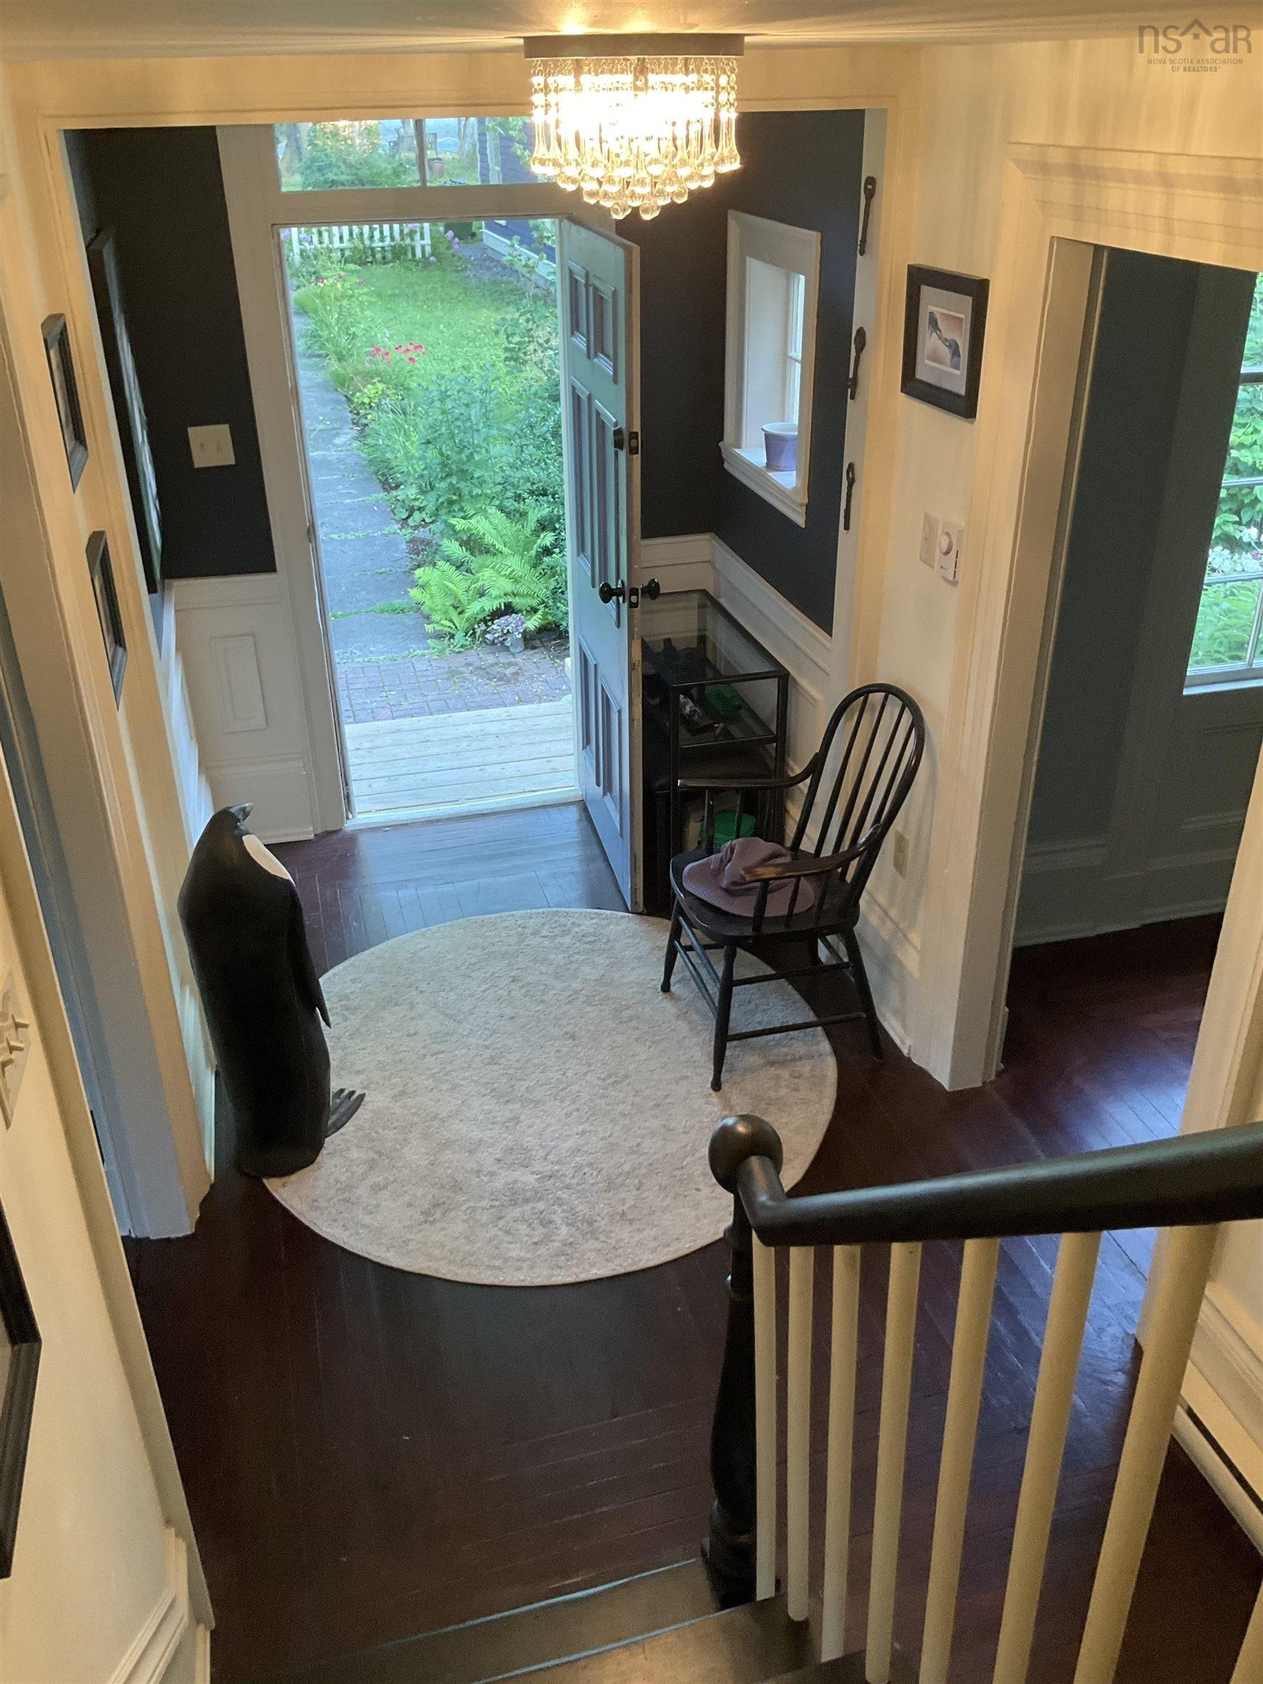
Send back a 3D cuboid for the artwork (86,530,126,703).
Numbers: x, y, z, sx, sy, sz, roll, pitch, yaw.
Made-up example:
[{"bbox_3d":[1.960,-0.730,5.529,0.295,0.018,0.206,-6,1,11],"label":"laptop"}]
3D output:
[{"bbox_3d":[-1.031,-0.434,2.774,0.027,0.260,0.360,-8,29,-13],"label":"artwork"}]

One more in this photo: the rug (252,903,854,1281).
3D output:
[{"bbox_3d":[-0.225,0.569,3.673,1.525,0.010,1.525,-1,28,0],"label":"rug"}]

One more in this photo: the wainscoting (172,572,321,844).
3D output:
[{"bbox_3d":[-1.239,-0.395,4.528,0.330,0.920,0.035,-8,29,-13],"label":"wainscoting"}]

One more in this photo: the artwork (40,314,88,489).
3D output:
[{"bbox_3d":[-1.037,-0.800,2.576,0.027,0.260,0.360,-8,29,-13],"label":"artwork"}]

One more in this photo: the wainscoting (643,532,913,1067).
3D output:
[{"bbox_3d":[0.503,-0.232,4.178,0.050,0.920,1.690,-8,29,-13],"label":"wainscoting"}]

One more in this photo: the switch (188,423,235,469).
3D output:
[{"bbox_3d":[-1.231,-1.161,4.138,0.116,0.116,0.012,-8,29,-13],"label":"switch"}]

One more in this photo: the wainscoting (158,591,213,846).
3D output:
[{"bbox_3d":[-1.276,-0.145,4.066,0.040,0.920,1.000,-8,29,-13],"label":"wainscoting"}]

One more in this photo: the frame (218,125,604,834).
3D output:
[{"bbox_3d":[-0.587,-1.073,4.410,1.070,2.200,0.130,-8,29,-13],"label":"frame"}]

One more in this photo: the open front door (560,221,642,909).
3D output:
[{"bbox_3d":[-0.086,-0.813,4.238,0.047,1.900,0.800,-7,29,-11],"label":"open front door"}]

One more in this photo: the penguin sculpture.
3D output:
[{"bbox_3d":[-0.827,0.307,3.238,0.280,0.900,0.360,15,32,26],"label":"penguin sculpture"}]

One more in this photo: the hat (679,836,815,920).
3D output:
[{"bbox_3d":[0.306,0.059,3.517,0.310,0.130,0.310,-1,28,0],"label":"hat"}]

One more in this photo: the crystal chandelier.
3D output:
[{"bbox_3d":[0.005,-0.986,1.954,0.305,0.225,0.305,-1,28,0],"label":"crystal chandelier"}]

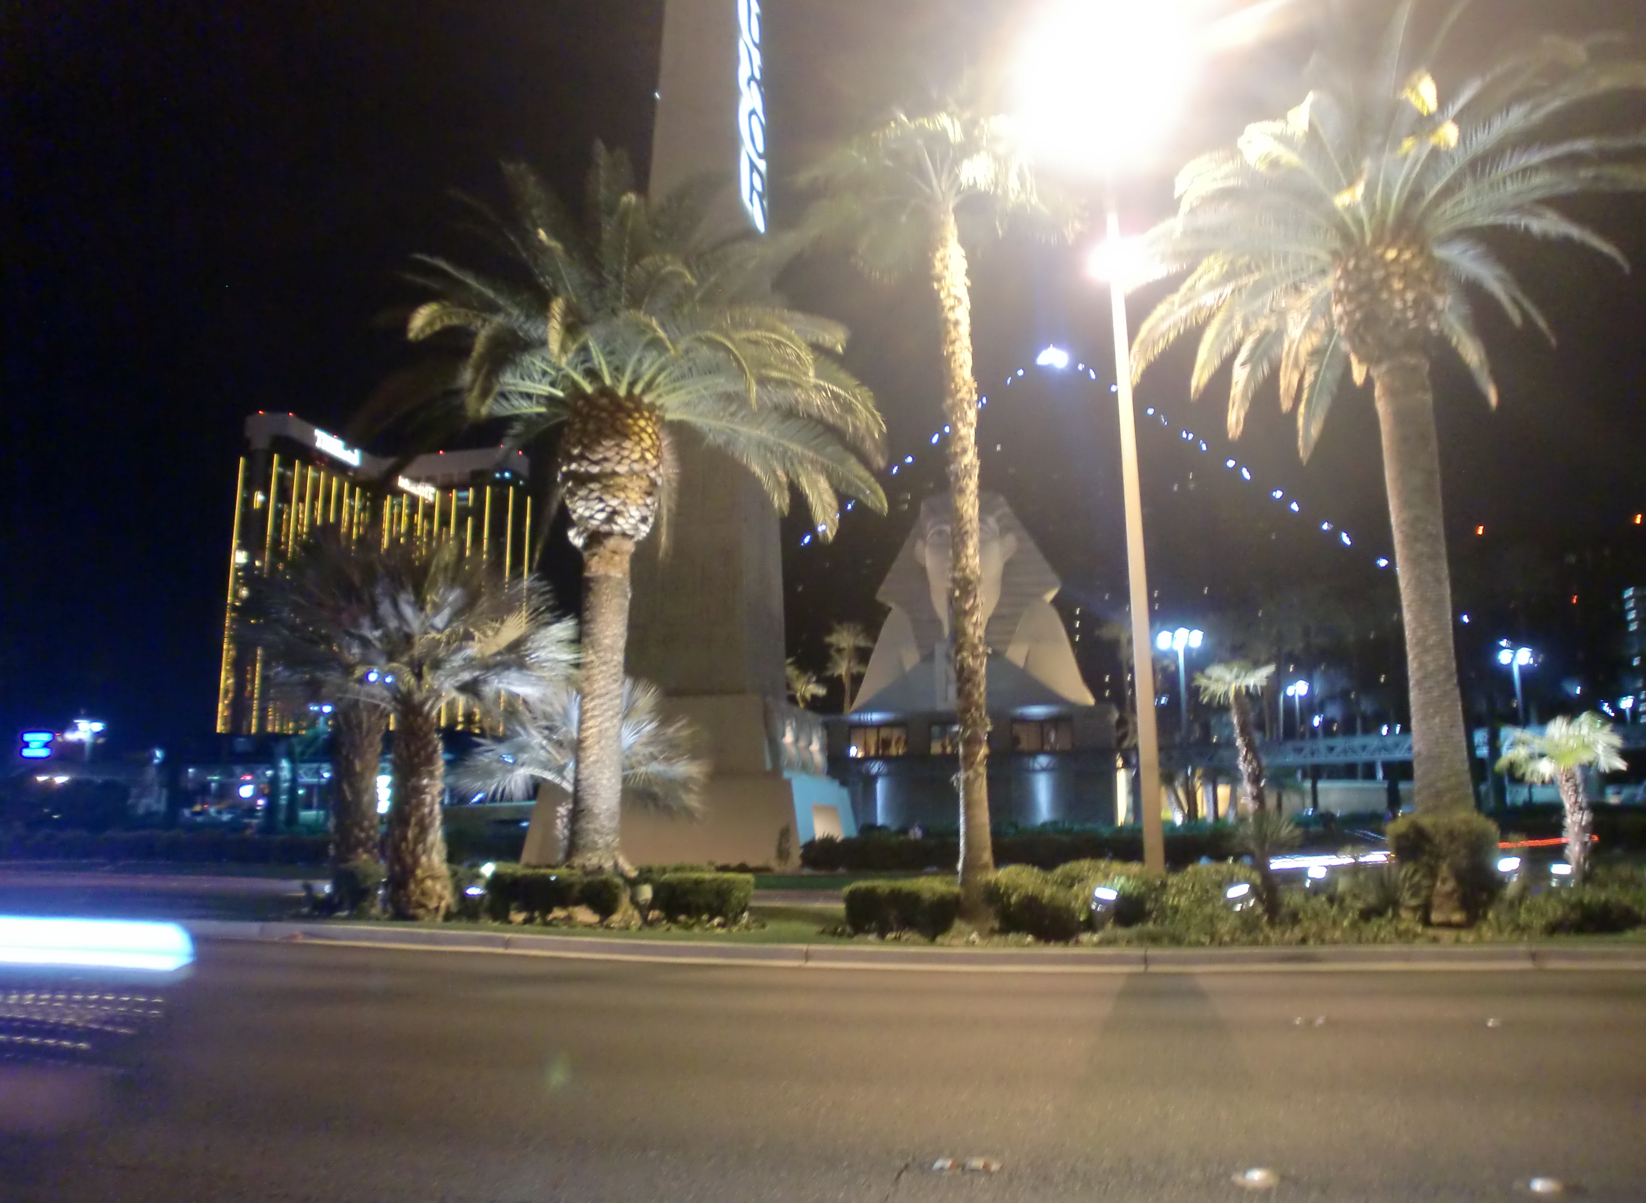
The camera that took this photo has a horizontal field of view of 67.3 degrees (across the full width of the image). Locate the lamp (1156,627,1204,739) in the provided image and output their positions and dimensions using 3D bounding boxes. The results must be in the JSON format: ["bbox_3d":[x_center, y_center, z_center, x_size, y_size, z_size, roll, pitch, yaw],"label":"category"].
[{"bbox_3d":[22.041,8.577,76.336,2.600,14.257,2.210,-2,-11,8],"label":"lamp"}]

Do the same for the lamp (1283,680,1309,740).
[{"bbox_3d":[39.165,13.494,102.310,2.000,13.980,1.700,-2,-11,8],"label":"lamp"}]

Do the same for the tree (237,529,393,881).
[{"bbox_3d":[-7.084,1.726,18.296,3.300,5.560,3.300,-3,-11,14],"label":"tree"}]

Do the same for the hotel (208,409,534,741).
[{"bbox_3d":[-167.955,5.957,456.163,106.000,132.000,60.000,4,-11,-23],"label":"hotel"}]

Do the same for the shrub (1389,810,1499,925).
[{"bbox_3d":[7.023,2.997,13.878,1.250,1.200,1.200,-3,-11,14],"label":"shrub"}]

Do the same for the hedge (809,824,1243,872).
[{"bbox_3d":[6.754,8.145,40.622,14.300,1.300,1.800,-2,-11,8],"label":"hedge"}]

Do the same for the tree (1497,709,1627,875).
[{"bbox_3d":[9.083,2.565,14.970,1.500,2.410,1.500,-3,-11,14],"label":"tree"}]

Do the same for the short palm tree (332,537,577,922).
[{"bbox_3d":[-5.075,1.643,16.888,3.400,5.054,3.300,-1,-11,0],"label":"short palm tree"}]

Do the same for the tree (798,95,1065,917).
[{"bbox_3d":[1.498,-1.310,14.770,3.100,10.080,3.100,-3,-11,14],"label":"tree"}]

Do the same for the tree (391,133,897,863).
[{"bbox_3d":[-2.808,-1.597,18.038,7.300,10.855,7.000,-1,-11,0],"label":"tree"}]

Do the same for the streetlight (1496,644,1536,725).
[{"bbox_3d":[47.625,9.914,84.322,2.400,14.110,2.040,-2,-11,8],"label":"streetlight"}]

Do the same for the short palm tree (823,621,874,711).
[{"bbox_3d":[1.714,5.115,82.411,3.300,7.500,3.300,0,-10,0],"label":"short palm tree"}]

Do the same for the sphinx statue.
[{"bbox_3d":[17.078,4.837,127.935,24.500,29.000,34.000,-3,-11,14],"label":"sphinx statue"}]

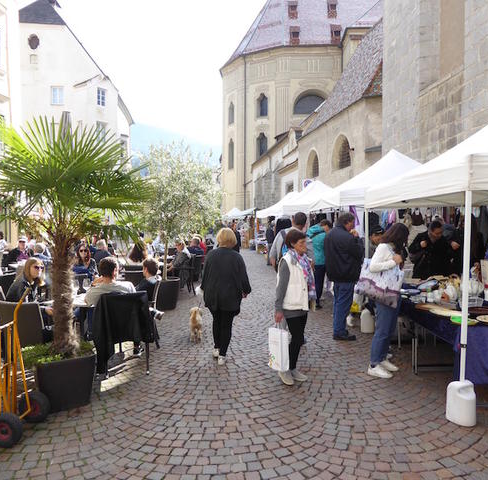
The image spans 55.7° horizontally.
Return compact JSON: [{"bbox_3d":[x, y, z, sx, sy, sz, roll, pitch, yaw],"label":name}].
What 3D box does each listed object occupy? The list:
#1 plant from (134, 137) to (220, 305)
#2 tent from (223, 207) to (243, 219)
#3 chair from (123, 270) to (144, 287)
[{"bbox_3d":[-1.280,-0.280,8.766,1.650,3.200,1.600,0,1,0],"label":"plant"},{"bbox_3d":[-0.813,-1.059,35.970,2.900,2.900,2.900,0,1,-6],"label":"tent"},{"bbox_3d":[-1.569,0.932,6.741,0.550,0.870,0.580,0,1,-3],"label":"chair"}]

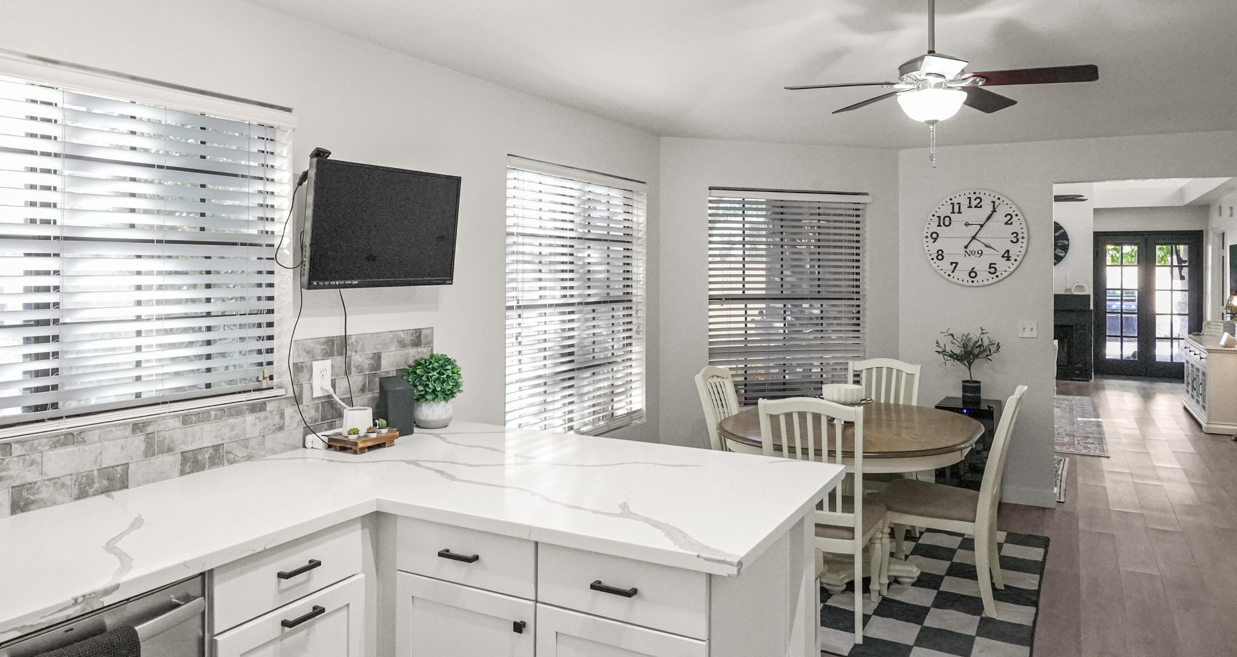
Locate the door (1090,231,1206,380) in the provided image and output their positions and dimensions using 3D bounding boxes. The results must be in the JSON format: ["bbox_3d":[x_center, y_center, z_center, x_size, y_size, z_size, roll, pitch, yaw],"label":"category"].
[{"bbox_3d":[7.575,-0.341,11.840,1.330,2.130,0.100,2,4,26],"label":"door"}]

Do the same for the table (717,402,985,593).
[{"bbox_3d":[1.190,0.878,4.320,1.330,0.766,1.330,2,4,26],"label":"table"}]

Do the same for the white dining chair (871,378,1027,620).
[{"bbox_3d":[1.620,0.779,4.010,0.570,1.010,0.470,2,4,30],"label":"white dining chair"}]

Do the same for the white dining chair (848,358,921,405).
[{"bbox_3d":[1.490,0.726,4.743,0.470,1.010,0.570,2,4,25],"label":"white dining chair"}]

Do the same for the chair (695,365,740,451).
[{"bbox_3d":[0.780,0.746,4.466,0.570,1.010,0.470,2,4,30],"label":"chair"}]

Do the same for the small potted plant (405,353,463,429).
[{"bbox_3d":[-0.776,0.261,3.460,0.243,0.315,0.243,0,3,0],"label":"small potted plant"}]

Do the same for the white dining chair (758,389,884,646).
[{"bbox_3d":[0.910,0.798,3.734,0.470,1.010,0.570,2,4,23],"label":"white dining chair"}]

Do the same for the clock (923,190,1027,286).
[{"bbox_3d":[2.430,-0.619,5.620,0.655,0.655,0.040,2,4,26],"label":"clock"}]

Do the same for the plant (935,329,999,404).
[{"bbox_3d":[2.244,0.245,5.300,0.410,0.500,0.380,2,4,26],"label":"plant"}]

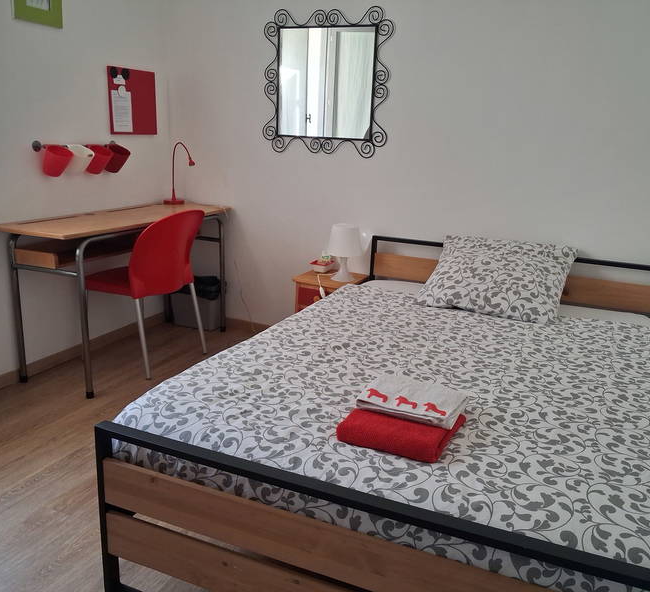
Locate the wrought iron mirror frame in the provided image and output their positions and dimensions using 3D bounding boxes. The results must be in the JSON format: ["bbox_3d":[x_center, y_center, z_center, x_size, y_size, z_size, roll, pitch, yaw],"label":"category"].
[{"bbox_3d":[-0.001,-1.133,3.293,0.734,0.749,0.025,9,16,22],"label":"wrought iron mirror frame"}]

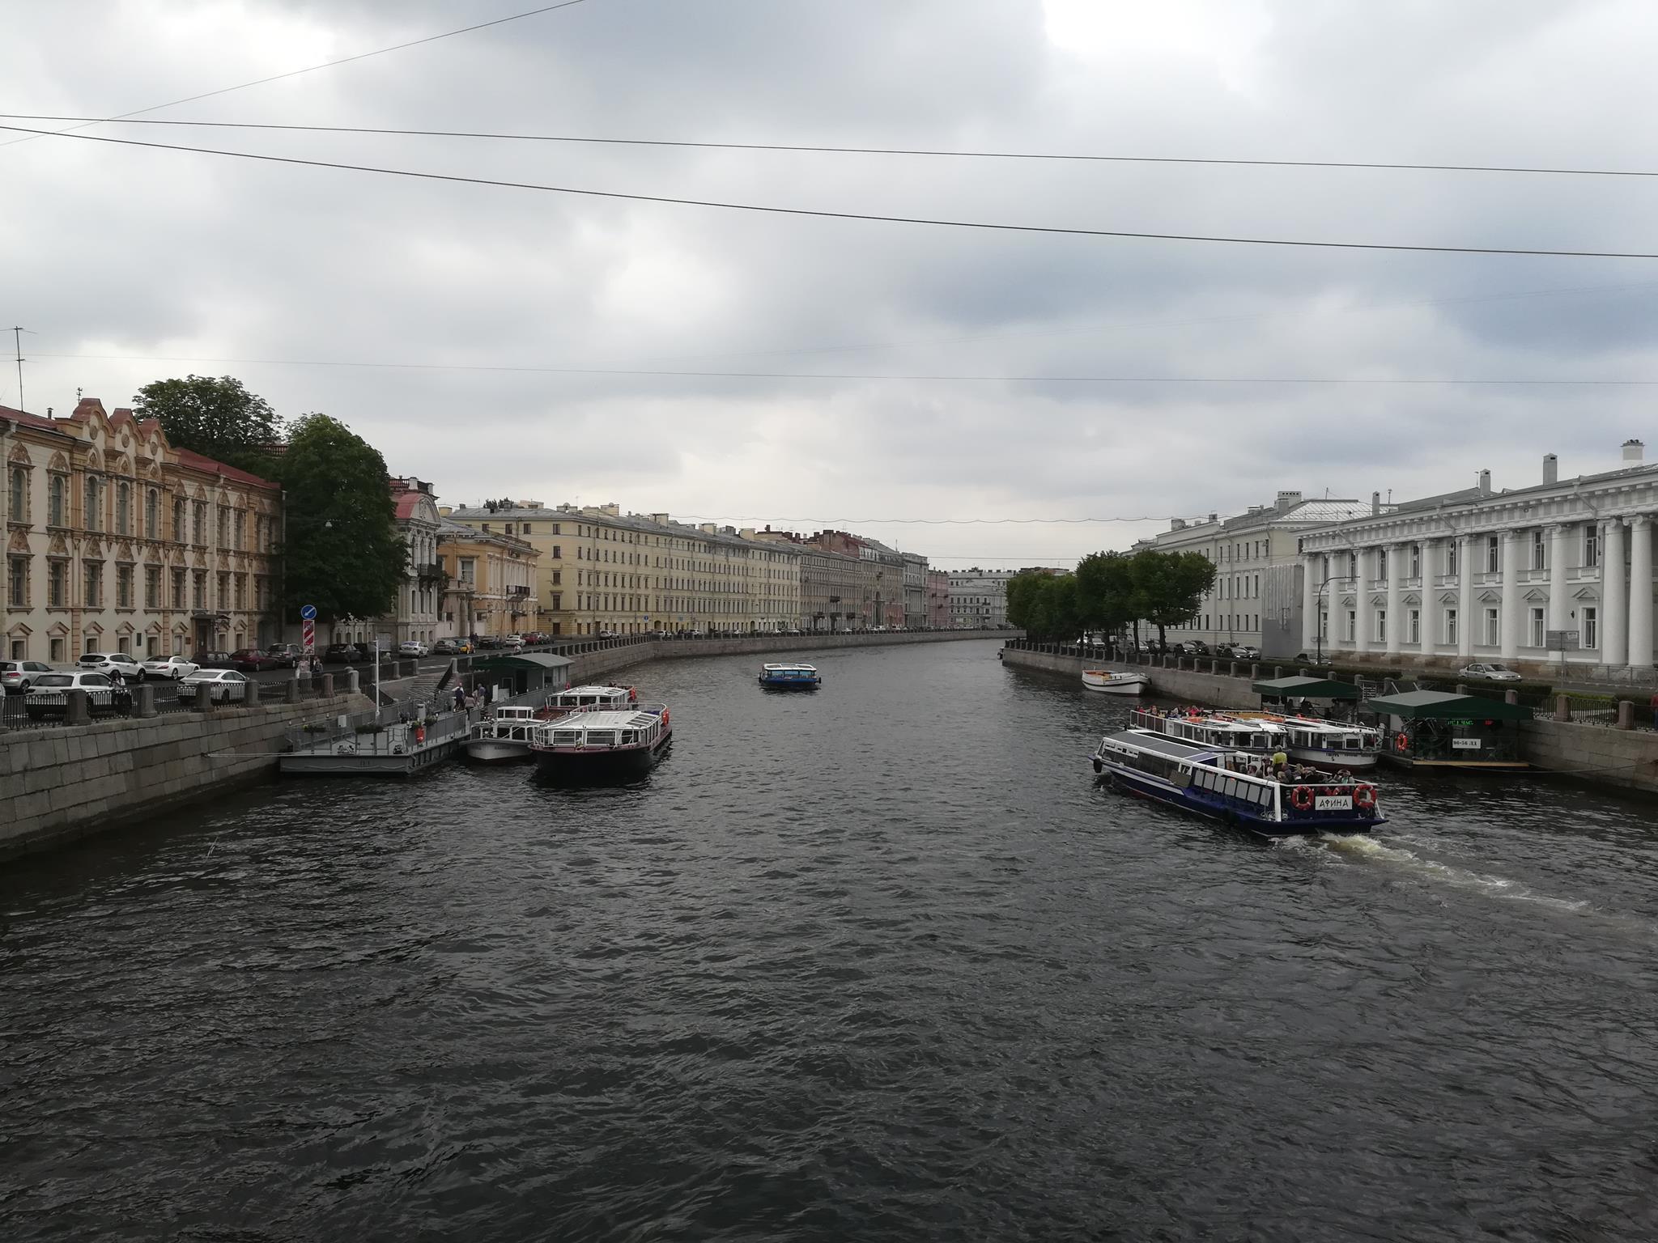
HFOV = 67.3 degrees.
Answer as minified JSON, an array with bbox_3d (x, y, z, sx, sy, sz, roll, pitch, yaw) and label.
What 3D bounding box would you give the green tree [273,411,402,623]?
[{"bbox_3d":[-41.000,-6.994,104.000,10.500,20.300,10.500,0,0,0],"label":"green tree"}]

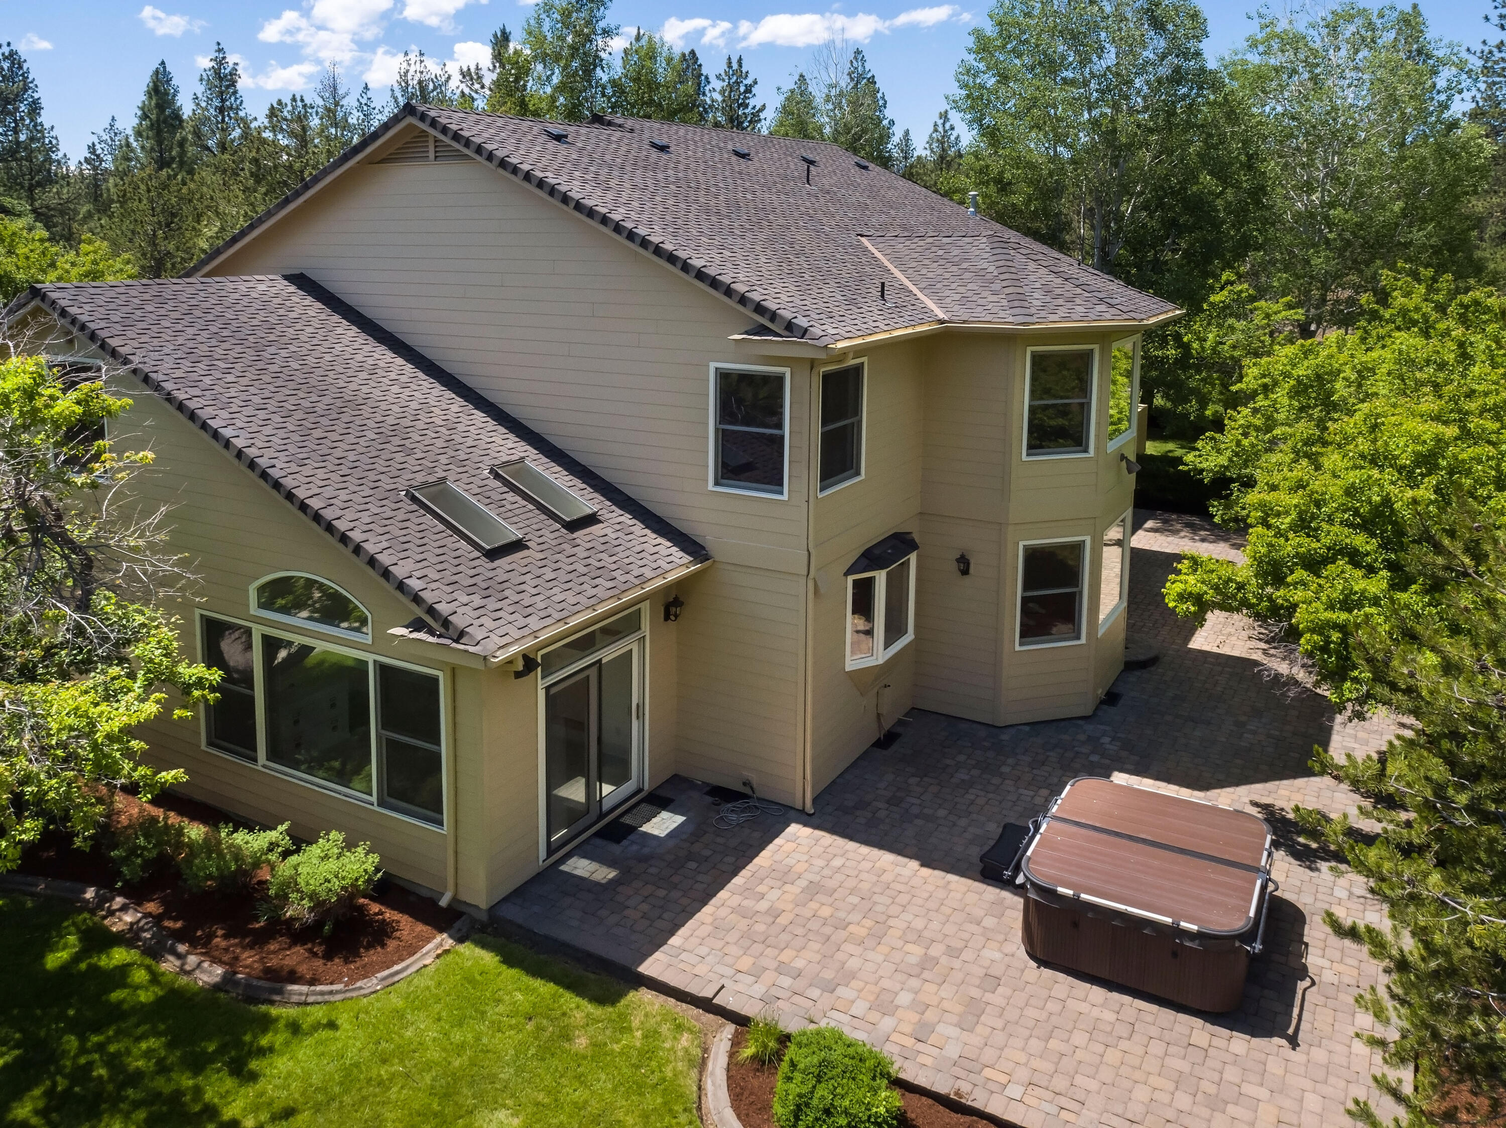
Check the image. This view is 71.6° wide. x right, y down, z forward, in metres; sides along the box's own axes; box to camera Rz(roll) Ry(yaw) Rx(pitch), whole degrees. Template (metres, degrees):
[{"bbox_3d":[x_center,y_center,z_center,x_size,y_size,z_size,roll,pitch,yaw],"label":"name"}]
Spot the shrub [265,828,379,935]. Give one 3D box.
[{"bbox_3d":[-4.817,3.420,11.578,1.040,0.830,1.000,0,15,0],"label":"shrub"}]

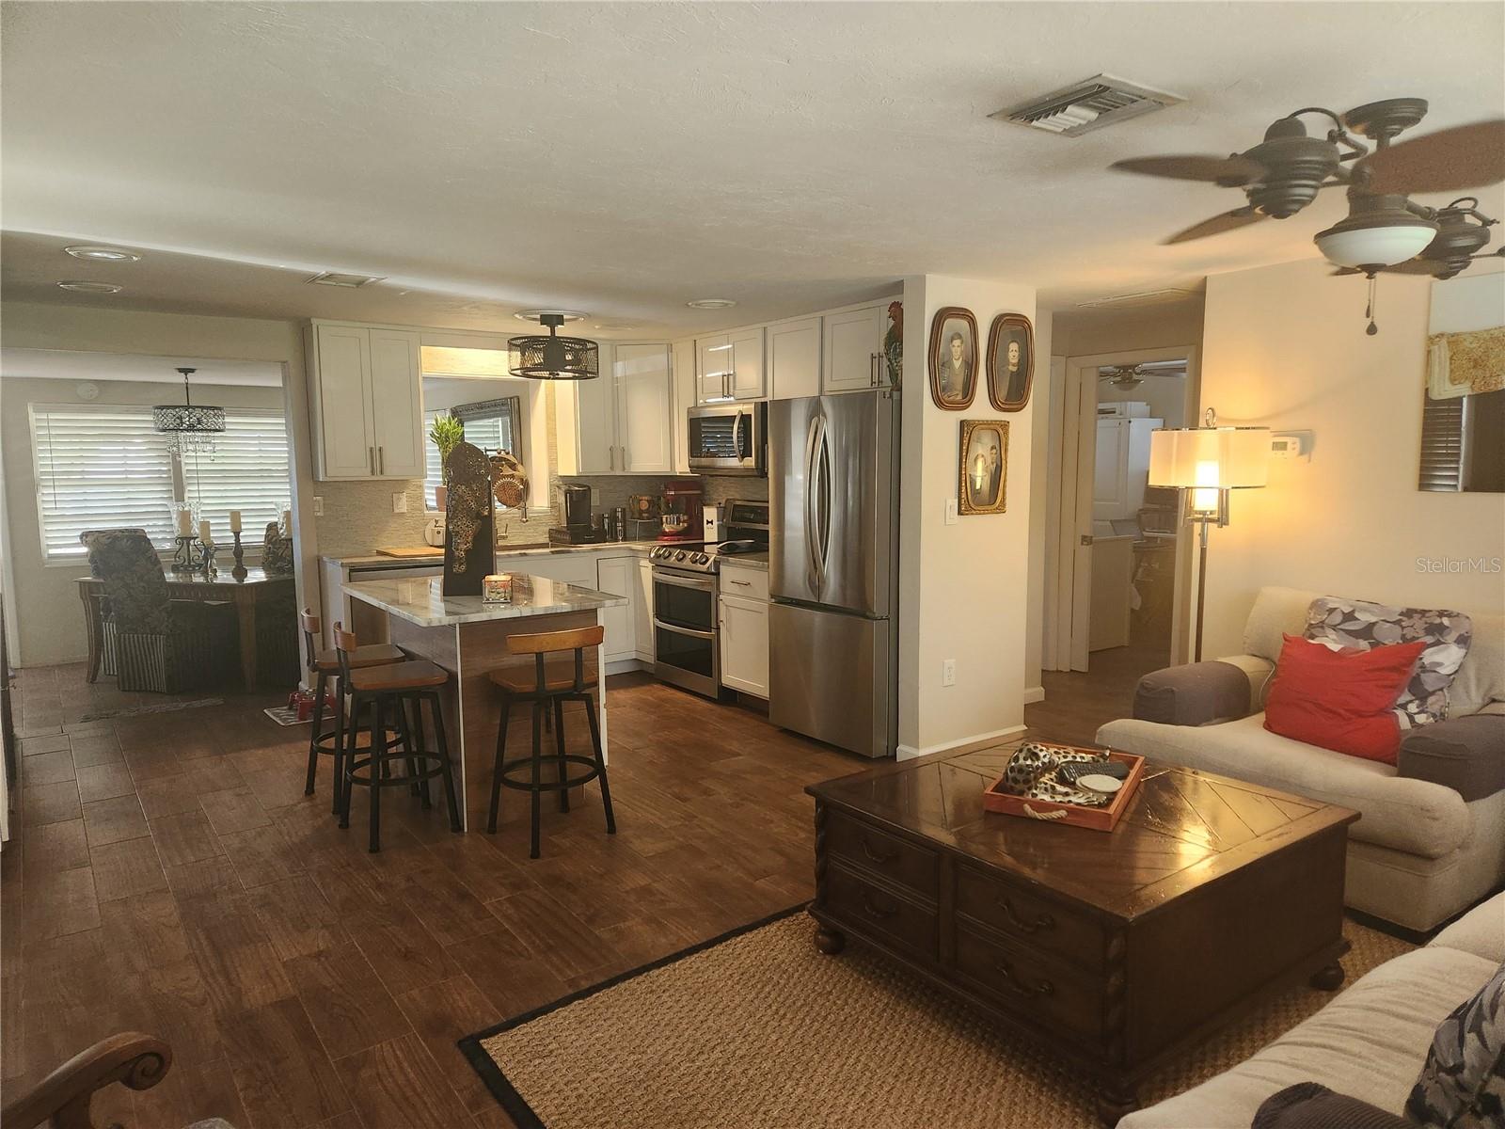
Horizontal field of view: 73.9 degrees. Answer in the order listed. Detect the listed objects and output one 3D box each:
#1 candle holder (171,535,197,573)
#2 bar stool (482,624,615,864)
[{"bbox_3d":[-4.040,-0.083,7.136,0.200,0.265,0.200,-5,7,-36],"label":"candle holder"},{"bbox_3d":[-0.833,0.662,4.025,0.430,0.870,0.480,-5,8,-35],"label":"bar stool"}]

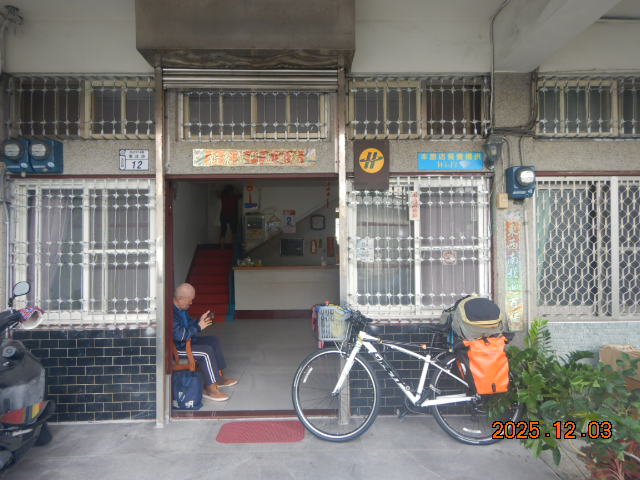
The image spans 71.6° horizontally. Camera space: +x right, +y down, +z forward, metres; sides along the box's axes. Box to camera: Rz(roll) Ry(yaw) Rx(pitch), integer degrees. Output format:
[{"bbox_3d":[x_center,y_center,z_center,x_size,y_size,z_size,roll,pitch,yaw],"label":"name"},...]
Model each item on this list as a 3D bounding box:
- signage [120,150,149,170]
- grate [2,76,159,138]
[{"bbox_3d":[-1.528,-0.657,3.654,0.238,0.177,0.015,0,-1,-2],"label":"signage"},{"bbox_3d":[-1.964,-1.090,3.668,1.172,0.496,0.100,-1,-1,-2],"label":"grate"}]

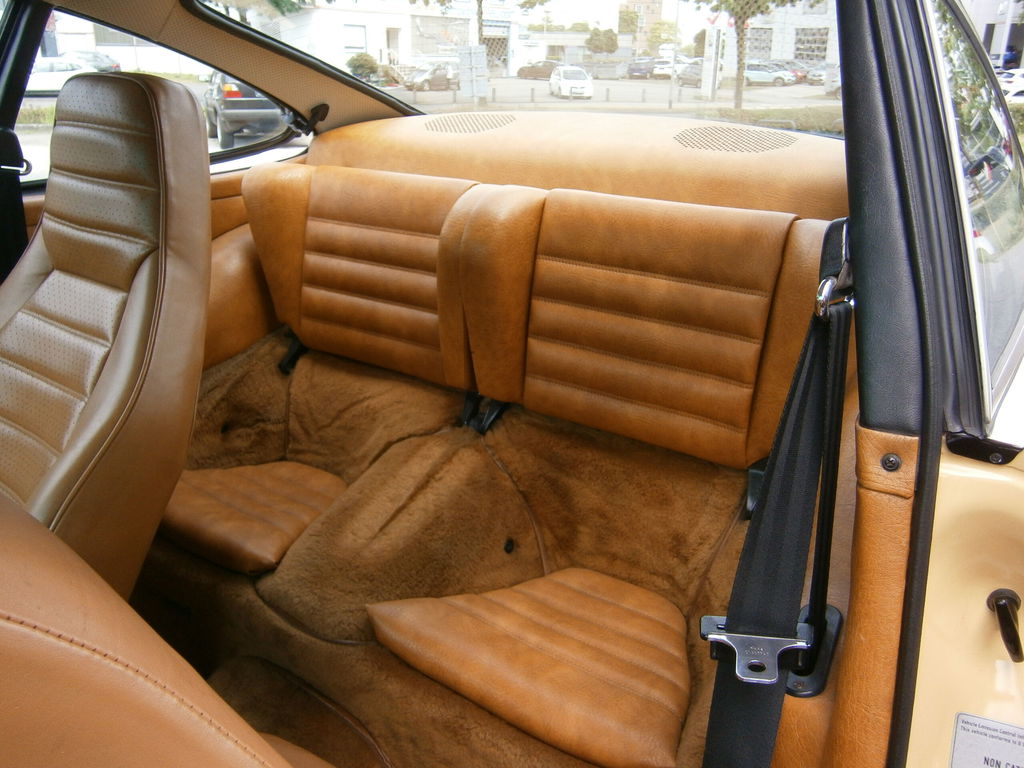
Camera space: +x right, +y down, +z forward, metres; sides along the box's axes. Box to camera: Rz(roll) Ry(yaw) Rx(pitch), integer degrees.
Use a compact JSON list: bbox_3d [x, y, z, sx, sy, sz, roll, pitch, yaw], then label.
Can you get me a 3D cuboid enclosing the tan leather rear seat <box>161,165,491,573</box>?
[{"bbox_3d":[-0.340,-0.067,1.244,0.572,0.527,0.516,15,27,31],"label":"tan leather rear seat"}]

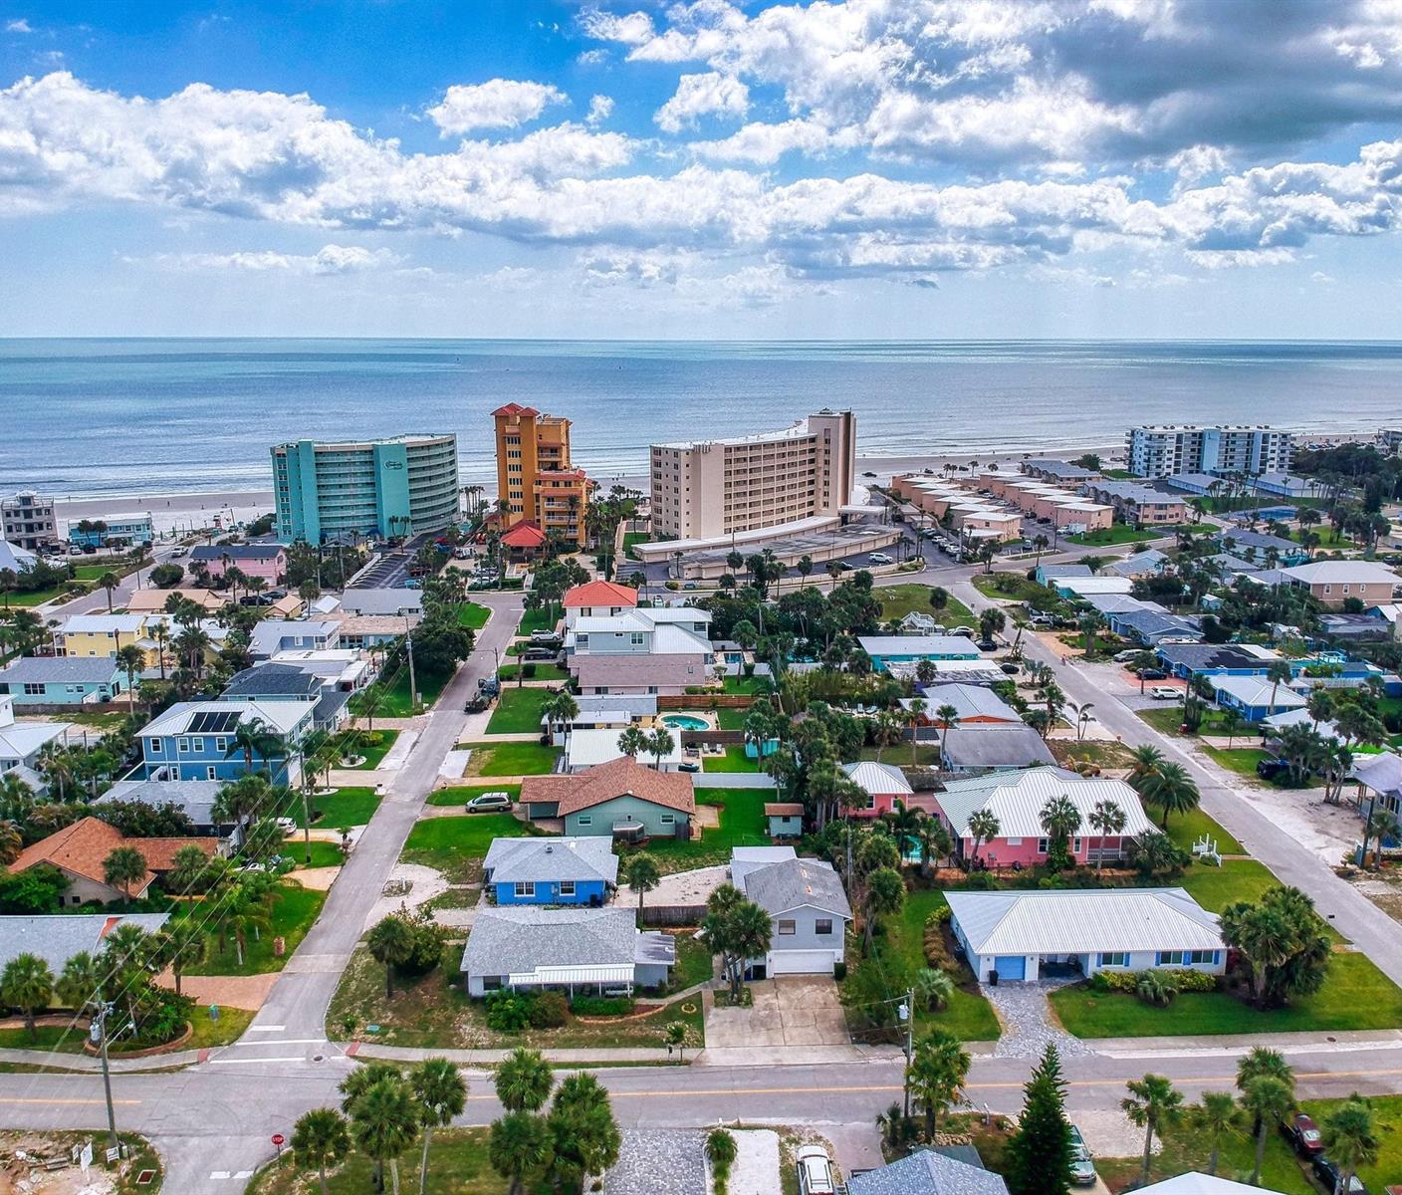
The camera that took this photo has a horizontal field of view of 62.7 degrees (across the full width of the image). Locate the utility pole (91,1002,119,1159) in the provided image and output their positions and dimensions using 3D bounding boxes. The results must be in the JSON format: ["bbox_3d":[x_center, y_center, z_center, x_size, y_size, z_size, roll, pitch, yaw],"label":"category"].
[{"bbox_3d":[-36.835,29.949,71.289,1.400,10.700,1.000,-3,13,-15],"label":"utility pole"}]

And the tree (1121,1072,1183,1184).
[{"bbox_3d":[26.978,32.254,69.113,3.720,7.400,3.720,0,13,0],"label":"tree"}]

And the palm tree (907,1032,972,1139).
[{"bbox_3d":[15.200,32.010,75.180,4.300,8.200,4.300,0,13,-2],"label":"palm tree"}]

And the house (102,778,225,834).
[{"bbox_3d":[-55.366,21.876,121.538,17.500,4.100,11.400,0,13,-2],"label":"house"}]

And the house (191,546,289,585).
[{"bbox_3d":[-96.985,-7.111,243.155,17.800,7.300,10.500,0,13,-2],"label":"house"}]

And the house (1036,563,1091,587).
[{"bbox_3d":[72.204,-4.237,228.266,9.900,3.800,8.800,0,13,0],"label":"house"}]

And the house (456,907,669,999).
[{"bbox_3d":[-10.376,28.332,93.553,16.300,4.100,9.800,0,13,-2],"label":"house"}]

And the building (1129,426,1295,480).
[{"bbox_3d":[190.207,-54.369,430.400,53.000,17.400,19.500,0,13,-2],"label":"building"}]

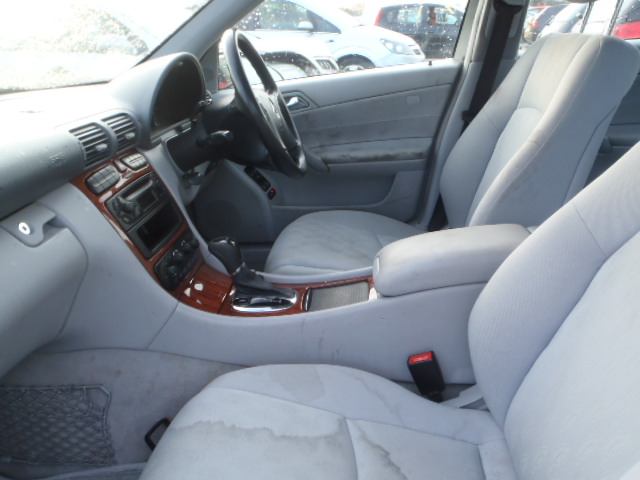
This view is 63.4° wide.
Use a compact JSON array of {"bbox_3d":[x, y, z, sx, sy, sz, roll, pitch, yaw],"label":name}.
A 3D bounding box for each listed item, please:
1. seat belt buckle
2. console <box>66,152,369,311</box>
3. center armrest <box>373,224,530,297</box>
[{"bbox_3d":[0.186,0.235,0.894,0.044,0.095,0.028,-16,20,19],"label":"seat belt buckle"},{"bbox_3d":[-0.159,-0.015,1.003,0.510,0.315,0.250,0,24,12],"label":"console"},{"bbox_3d":[0.240,0.024,0.928,0.300,0.072,0.165,-9,22,16],"label":"center armrest"}]

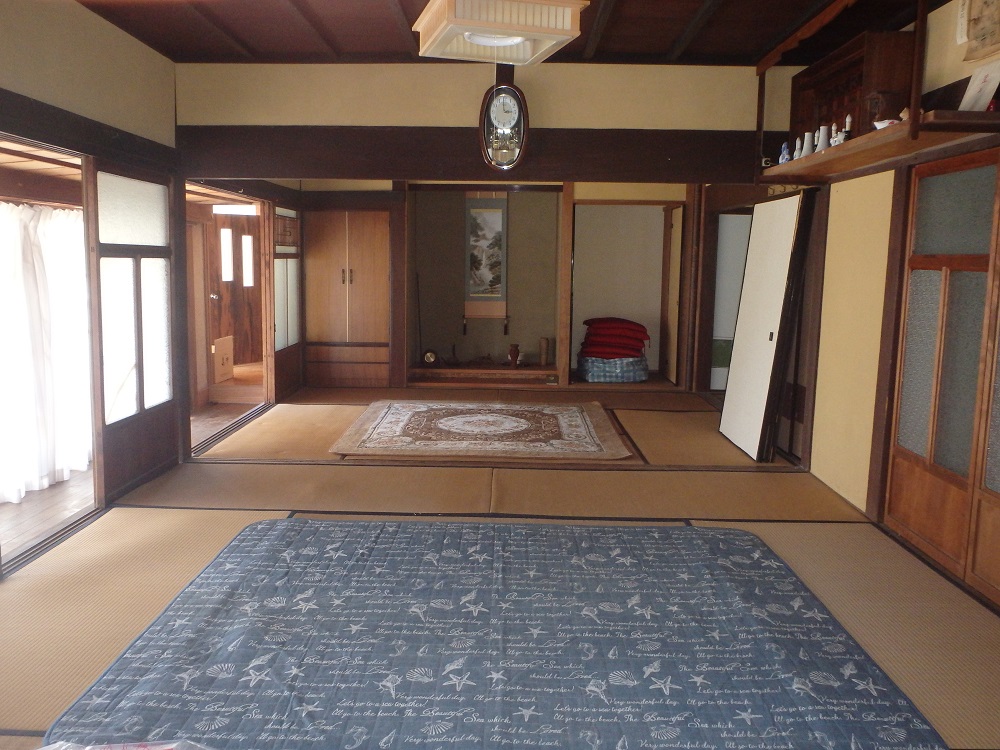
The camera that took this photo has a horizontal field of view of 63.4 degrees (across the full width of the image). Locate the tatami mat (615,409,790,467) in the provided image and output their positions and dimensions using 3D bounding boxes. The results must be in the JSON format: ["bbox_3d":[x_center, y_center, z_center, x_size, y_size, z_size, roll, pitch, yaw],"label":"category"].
[{"bbox_3d":[1.418,0.470,5.997,0.926,0.050,1.882,1,8,1],"label":"tatami mat"}]

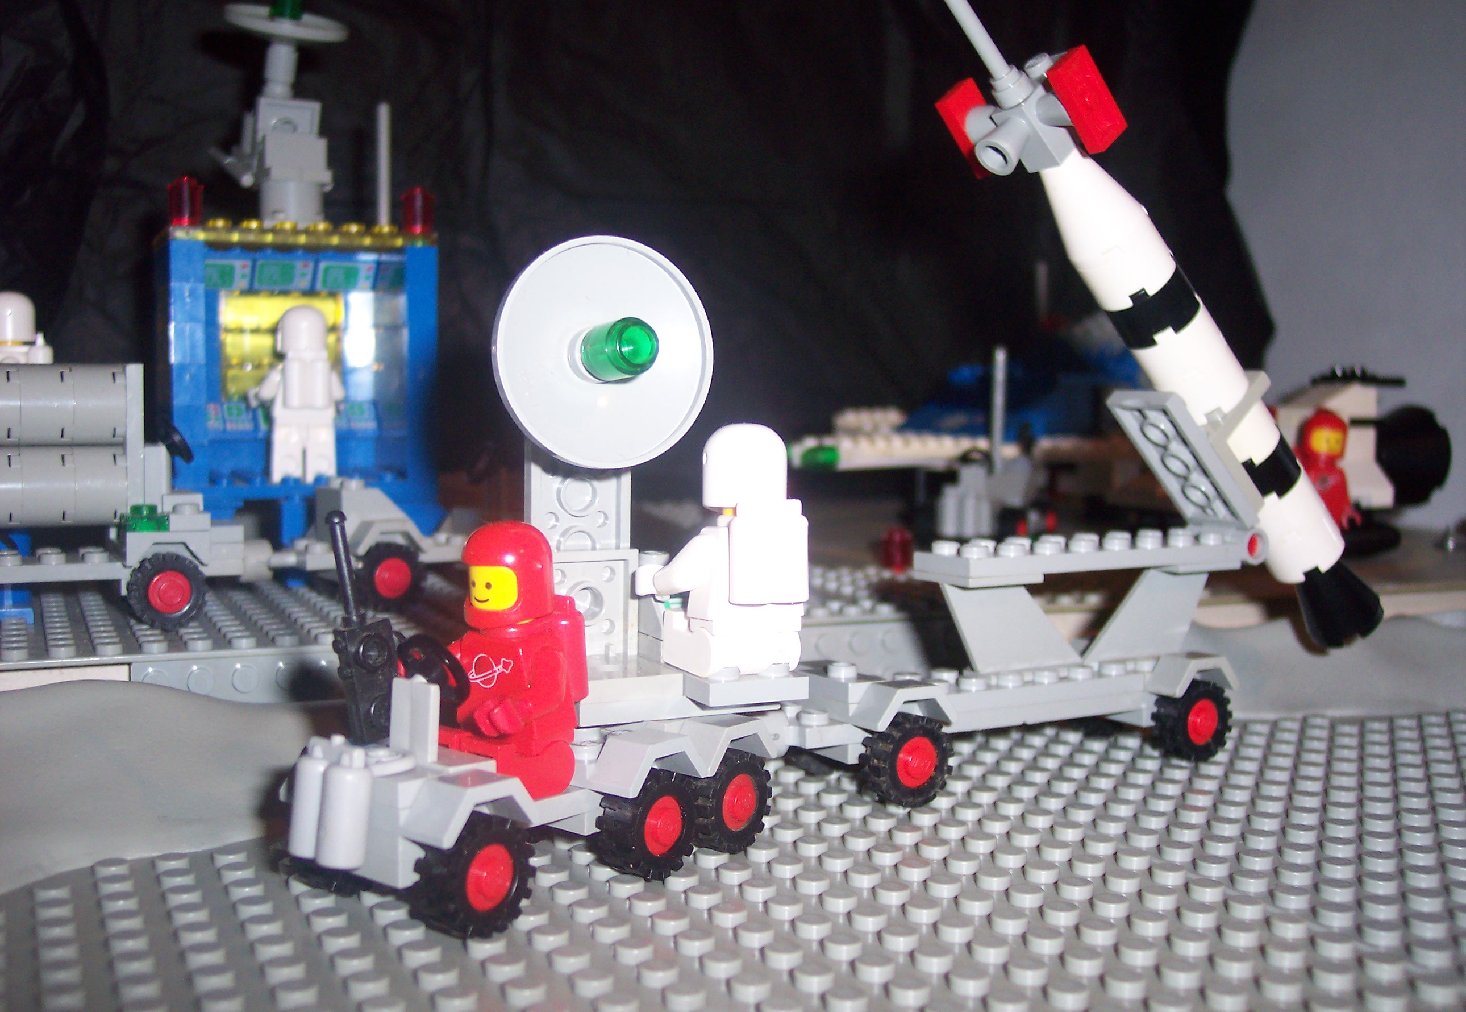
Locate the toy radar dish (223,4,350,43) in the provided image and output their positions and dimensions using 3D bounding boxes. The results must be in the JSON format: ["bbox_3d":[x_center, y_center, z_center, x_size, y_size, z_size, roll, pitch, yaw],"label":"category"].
[{"bbox_3d":[-0.118,-0.127,0.424,0.032,0.005,0.032,12,19,-4],"label":"toy radar dish"}]

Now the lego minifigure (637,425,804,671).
[{"bbox_3d":[0.000,0.006,0.238,0.023,0.036,0.027,-1,5,-26],"label":"lego minifigure"}]

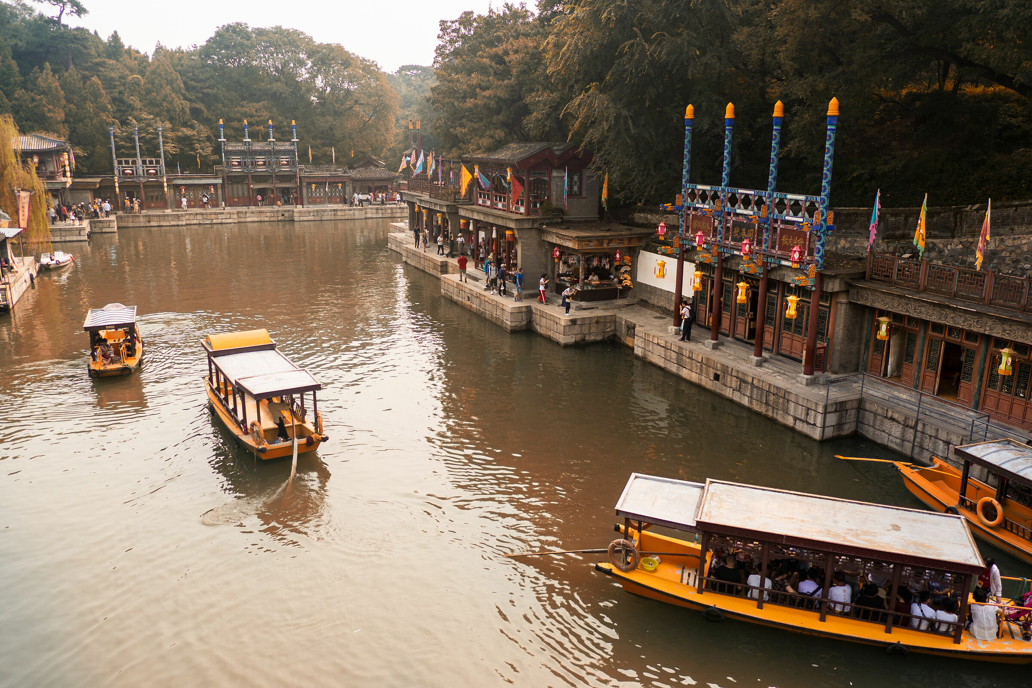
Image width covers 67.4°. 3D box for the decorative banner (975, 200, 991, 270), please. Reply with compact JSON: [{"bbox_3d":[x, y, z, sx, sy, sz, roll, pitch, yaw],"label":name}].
[{"bbox_3d":[13.961,-3.239,23.015,0.220,2.120,0.500,-6,16,-24],"label":"decorative banner"}]

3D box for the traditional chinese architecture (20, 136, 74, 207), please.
[{"bbox_3d":[-50.147,-17.577,81.278,6.144,8.256,4.800,-2,15,-8],"label":"traditional chinese architecture"}]

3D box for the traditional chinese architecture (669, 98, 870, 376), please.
[{"bbox_3d":[9.523,-4.335,30.161,3.300,9.650,9.370,-6,16,-22],"label":"traditional chinese architecture"}]

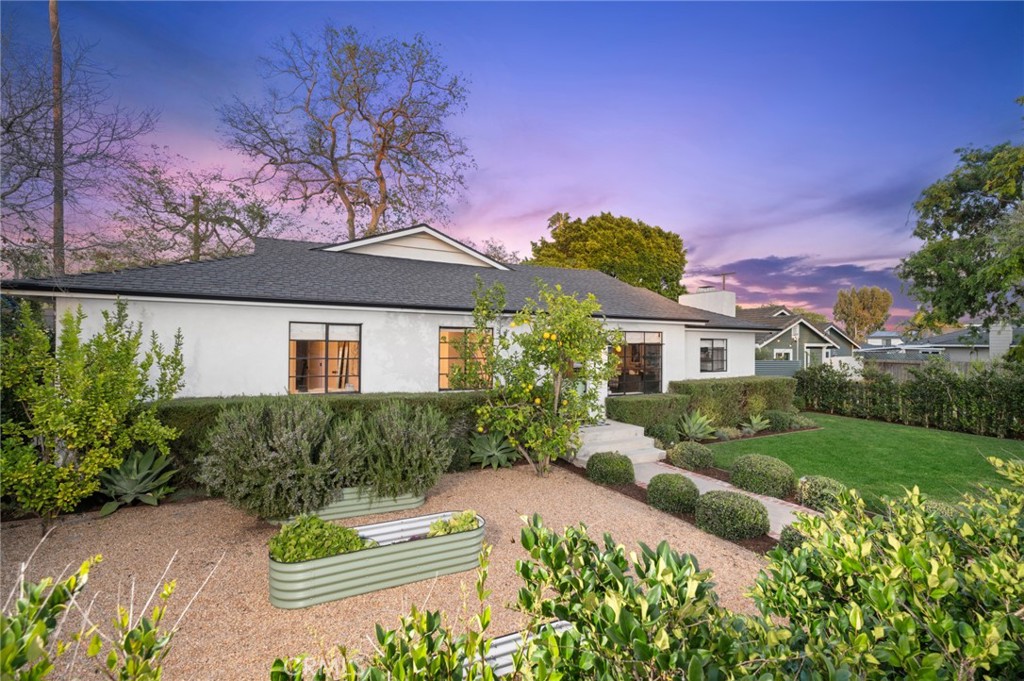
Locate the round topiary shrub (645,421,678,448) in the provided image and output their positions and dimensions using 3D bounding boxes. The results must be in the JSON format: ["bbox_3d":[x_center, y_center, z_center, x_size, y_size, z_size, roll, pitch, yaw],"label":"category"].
[{"bbox_3d":[3.364,2.076,10.218,0.750,0.580,0.720,1,-1,-26],"label":"round topiary shrub"}]

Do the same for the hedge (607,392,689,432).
[{"bbox_3d":[3.563,2.019,11.642,1.650,1.030,1.150,1,-2,-25],"label":"hedge"}]

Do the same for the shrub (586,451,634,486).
[{"bbox_3d":[1.623,2.067,7.477,0.770,0.480,0.770,0,-1,0],"label":"shrub"}]

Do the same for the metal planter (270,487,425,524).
[{"bbox_3d":[-2.150,2.063,6.038,2.000,0.380,0.570,1,-1,-25],"label":"metal planter"}]

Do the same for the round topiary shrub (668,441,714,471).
[{"bbox_3d":[3.323,2.101,8.447,0.790,0.470,0.790,0,-1,0],"label":"round topiary shrub"}]

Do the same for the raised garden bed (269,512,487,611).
[{"bbox_3d":[-1.197,2.043,4.373,2.000,0.380,0.570,1,-1,-28],"label":"raised garden bed"}]

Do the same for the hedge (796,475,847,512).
[{"bbox_3d":[4.200,2.067,6.200,0.680,0.490,0.680,1,-2,-25],"label":"hedge"}]

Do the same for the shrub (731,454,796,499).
[{"bbox_3d":[3.854,2.042,7.008,0.820,0.550,0.850,1,-1,-26],"label":"shrub"}]

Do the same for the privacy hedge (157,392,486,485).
[{"bbox_3d":[-2.981,1.662,7.894,5.600,1.230,0.950,1,-1,-26],"label":"privacy hedge"}]

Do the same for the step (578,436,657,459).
[{"bbox_3d":[2.140,2.179,9.367,1.800,0.175,0.430,1,-2,-25],"label":"step"}]

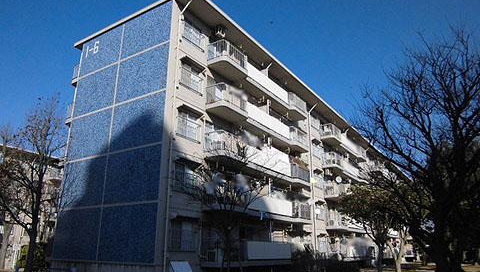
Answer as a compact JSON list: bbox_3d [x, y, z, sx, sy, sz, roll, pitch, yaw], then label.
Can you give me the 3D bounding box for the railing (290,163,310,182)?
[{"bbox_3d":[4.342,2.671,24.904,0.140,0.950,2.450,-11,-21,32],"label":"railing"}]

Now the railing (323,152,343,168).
[{"bbox_3d":[8.708,2.371,33.354,1.192,1.007,2.358,-11,-21,32],"label":"railing"}]

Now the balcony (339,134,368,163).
[{"bbox_3d":[11.737,1.399,38.386,1.245,1.272,8.188,-11,-21,32],"label":"balcony"}]

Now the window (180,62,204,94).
[{"bbox_3d":[-2.495,-3.001,18.876,0.159,1.272,1.775,-11,-21,32],"label":"window"}]

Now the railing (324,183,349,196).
[{"bbox_3d":[8.400,4.798,31.632,1.100,1.020,2.500,-11,-21,32],"label":"railing"}]

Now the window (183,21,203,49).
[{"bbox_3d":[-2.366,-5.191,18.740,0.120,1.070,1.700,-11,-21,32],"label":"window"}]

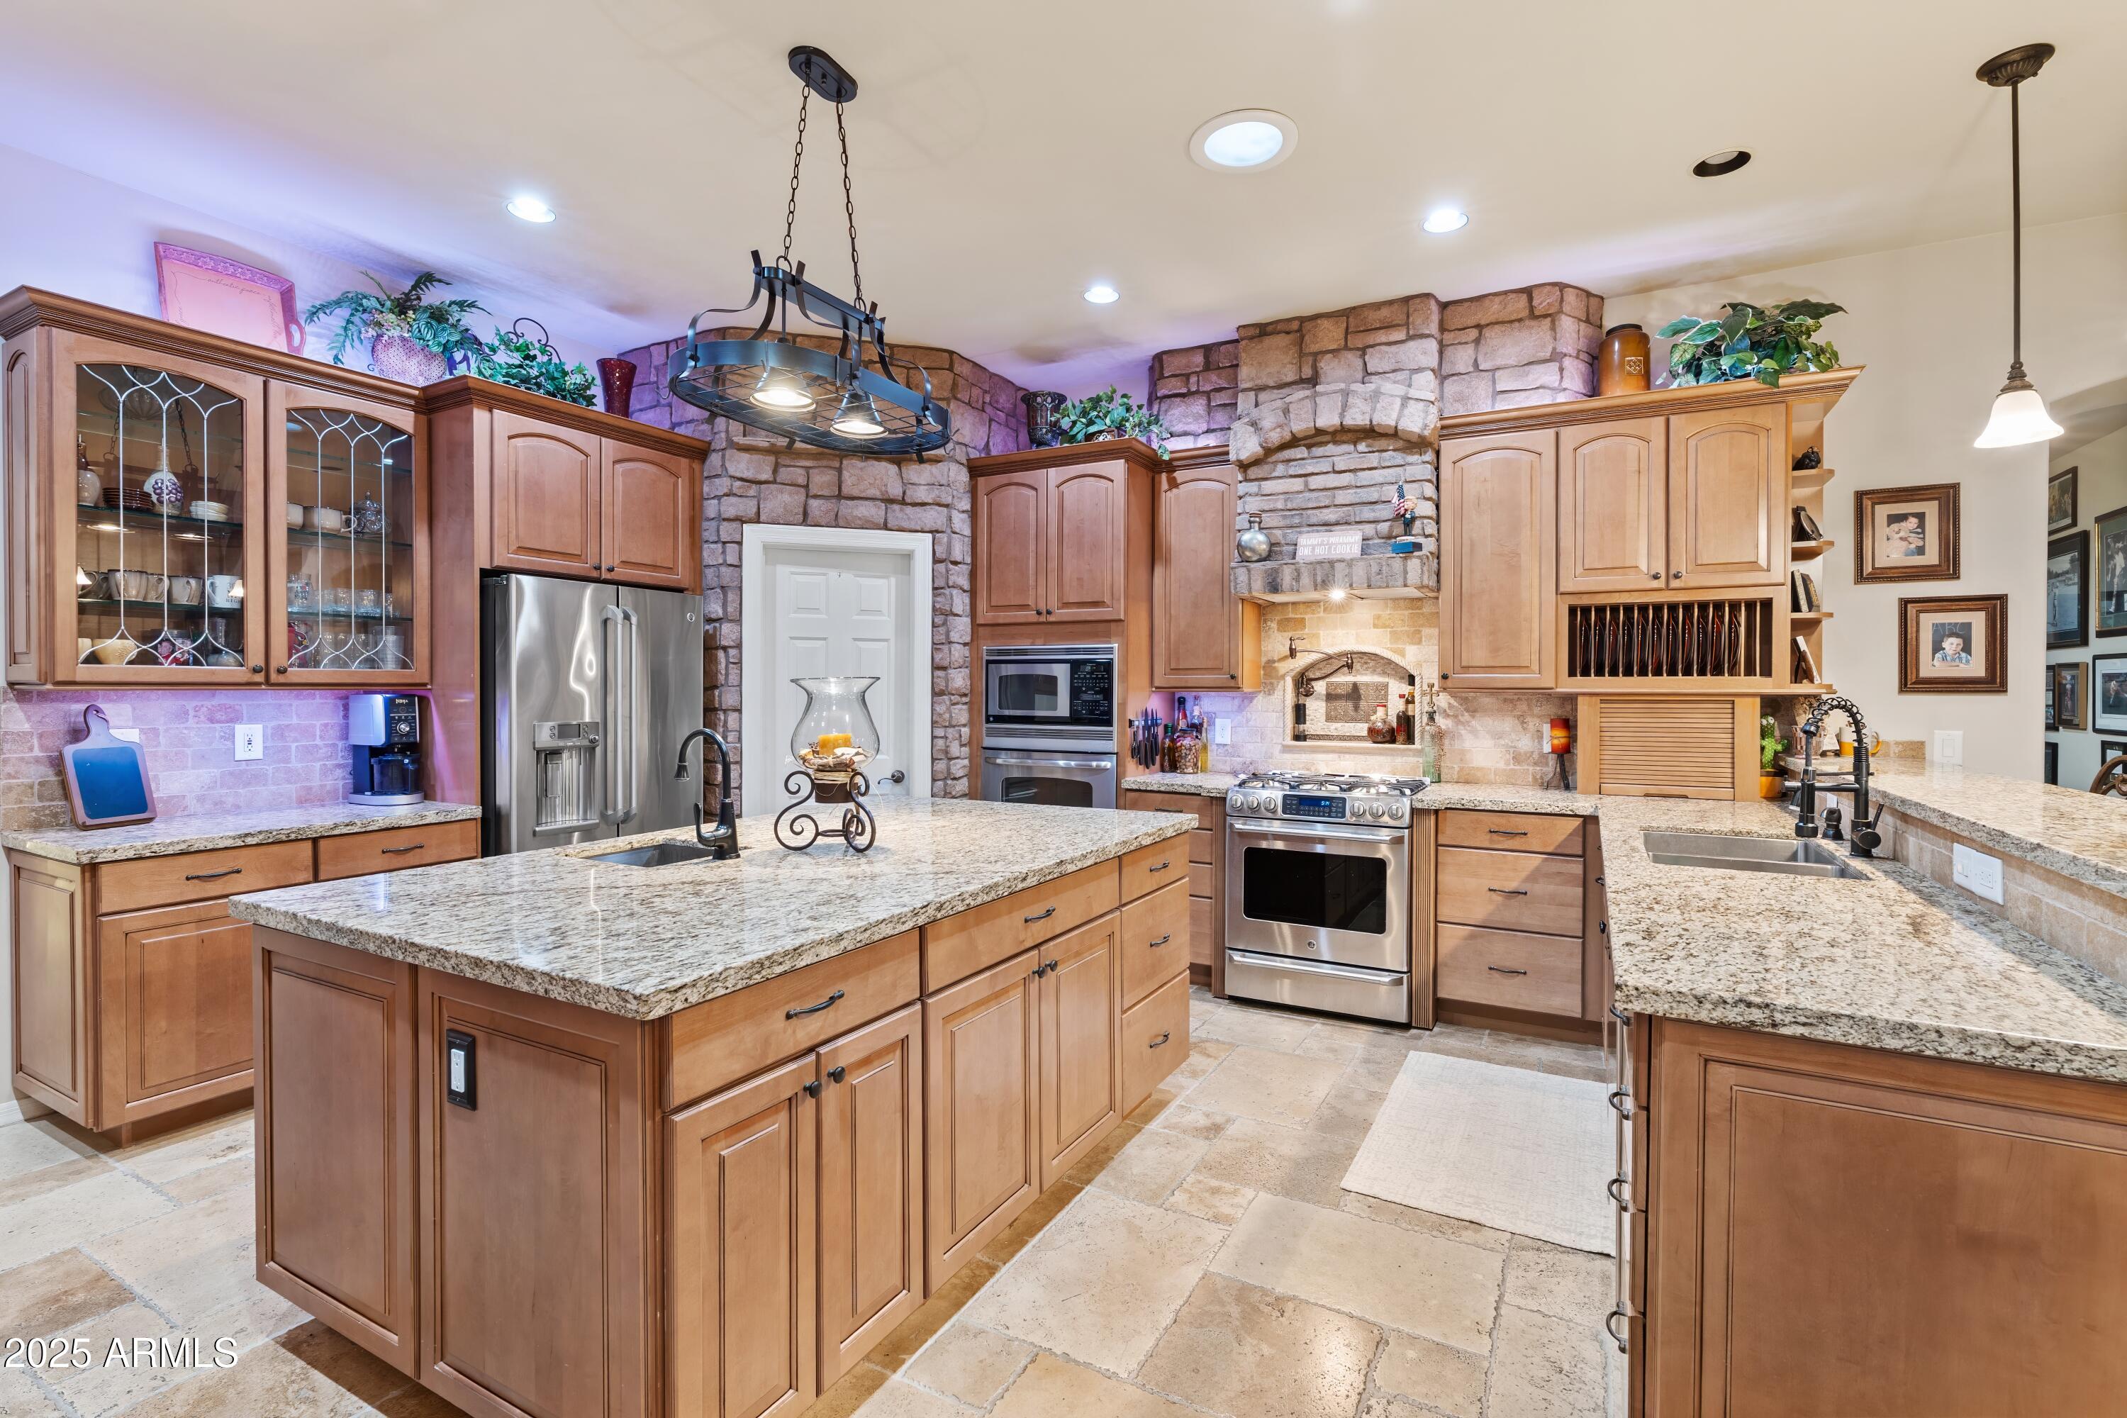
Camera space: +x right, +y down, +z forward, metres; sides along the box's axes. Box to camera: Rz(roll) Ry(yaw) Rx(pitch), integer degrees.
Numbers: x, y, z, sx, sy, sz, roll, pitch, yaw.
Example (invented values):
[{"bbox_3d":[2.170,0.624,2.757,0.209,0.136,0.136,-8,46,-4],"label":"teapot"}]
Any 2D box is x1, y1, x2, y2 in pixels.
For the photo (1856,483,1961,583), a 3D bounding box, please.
[{"bbox_3d":[3.096,-0.637,3.688,0.297,0.338,0.030,1,1,29],"label":"photo"}]

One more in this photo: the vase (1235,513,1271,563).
[{"bbox_3d":[0.874,-0.775,4.580,0.150,0.225,0.150,1,1,28],"label":"vase"}]

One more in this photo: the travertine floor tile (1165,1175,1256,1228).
[{"bbox_3d":[0.393,1.293,2.636,0.193,0.012,0.200,1,1,29],"label":"travertine floor tile"}]

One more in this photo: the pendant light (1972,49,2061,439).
[{"bbox_3d":[2.553,-1.218,2.695,0.175,1.035,0.175,1,1,28],"label":"pendant light"}]

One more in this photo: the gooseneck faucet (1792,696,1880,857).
[{"bbox_3d":[2.020,0.173,2.616,0.185,0.410,0.100,0,1,6],"label":"gooseneck faucet"}]

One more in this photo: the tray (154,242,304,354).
[{"bbox_3d":[-2.719,-1.253,3.287,0.070,0.390,0.390,-12,-5,29],"label":"tray"}]

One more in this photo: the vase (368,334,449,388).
[{"bbox_3d":[-2.595,-1.330,3.988,0.250,0.270,0.250,0,1,28],"label":"vase"}]

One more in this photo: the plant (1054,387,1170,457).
[{"bbox_3d":[0.227,-1.339,4.772,0.530,0.380,0.380,1,1,29],"label":"plant"}]

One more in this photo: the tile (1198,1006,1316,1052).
[{"bbox_3d":[0.780,1.284,3.999,0.393,0.015,0.379,1,1,28],"label":"tile"}]

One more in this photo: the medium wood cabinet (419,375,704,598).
[{"bbox_3d":[-2.051,-0.810,4.007,0.690,0.637,1.040,1,1,29],"label":"medium wood cabinet"}]

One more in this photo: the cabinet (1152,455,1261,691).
[{"bbox_3d":[0.707,-0.665,4.955,0.470,1.140,0.355,1,1,28],"label":"cabinet"}]

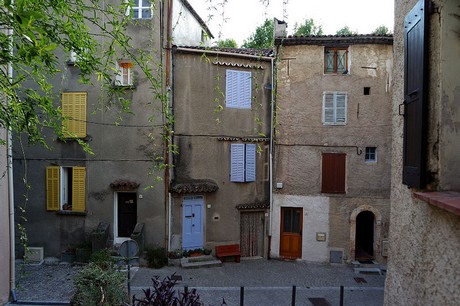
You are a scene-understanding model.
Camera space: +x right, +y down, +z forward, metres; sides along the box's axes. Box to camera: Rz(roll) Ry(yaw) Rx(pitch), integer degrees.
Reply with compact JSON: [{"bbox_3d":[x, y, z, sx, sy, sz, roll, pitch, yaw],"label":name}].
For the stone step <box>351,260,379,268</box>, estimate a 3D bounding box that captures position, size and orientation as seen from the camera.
[{"bbox_3d":[5.750,4.739,13.022,1.076,0.152,0.345,1,2,4],"label":"stone step"}]

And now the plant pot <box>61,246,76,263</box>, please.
[{"bbox_3d":[-6.413,4.031,12.172,0.500,0.520,0.460,1,2,2],"label":"plant pot"}]

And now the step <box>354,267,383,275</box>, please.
[{"bbox_3d":[5.705,4.862,12.657,1.086,0.142,0.406,1,2,4],"label":"step"}]

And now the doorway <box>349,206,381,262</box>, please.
[{"bbox_3d":[5.893,3.502,13.296,1.340,2.436,0.304,1,2,4],"label":"doorway"}]

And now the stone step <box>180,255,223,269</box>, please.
[{"bbox_3d":[-1.151,4.300,12.200,1.543,0.284,0.670,0,2,-17],"label":"stone step"}]

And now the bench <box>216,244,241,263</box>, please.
[{"bbox_3d":[-0.091,4.166,12.687,1.035,0.639,0.406,0,2,-17],"label":"bench"}]

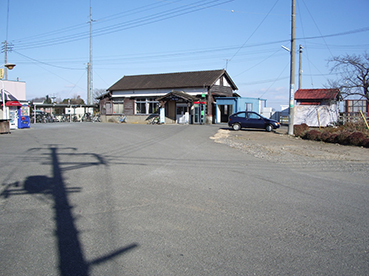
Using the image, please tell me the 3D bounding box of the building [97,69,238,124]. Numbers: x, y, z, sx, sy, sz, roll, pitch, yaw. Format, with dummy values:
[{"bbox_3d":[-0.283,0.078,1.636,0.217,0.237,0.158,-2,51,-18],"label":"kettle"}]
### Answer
[{"bbox_3d":[-2.385,-4.982,46.520,16.200,6.050,9.400,3,5,32],"label":"building"}]

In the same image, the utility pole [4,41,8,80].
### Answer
[{"bbox_3d":[-21.800,-6.945,45.613,0.280,10.100,0.280,0,4,0],"label":"utility pole"}]

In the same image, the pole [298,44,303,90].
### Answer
[{"bbox_3d":[12.293,-5.756,39.684,0.280,8.600,0.280,0,4,0],"label":"pole"}]

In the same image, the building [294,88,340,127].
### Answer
[{"bbox_3d":[12.585,-2.817,35.188,3.800,3.400,2.700,2,5,30],"label":"building"}]

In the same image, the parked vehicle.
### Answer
[{"bbox_3d":[5.184,-1.241,27.483,3.820,1.390,1.660,2,5,23],"label":"parked vehicle"}]

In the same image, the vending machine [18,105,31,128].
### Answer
[{"bbox_3d":[-12.833,-1.637,29.861,0.620,1.830,0.840,4,6,41],"label":"vending machine"}]

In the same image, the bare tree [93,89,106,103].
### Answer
[{"bbox_3d":[-14.697,-5.950,64.738,4.200,5.300,4.200,0,4,0],"label":"bare tree"}]

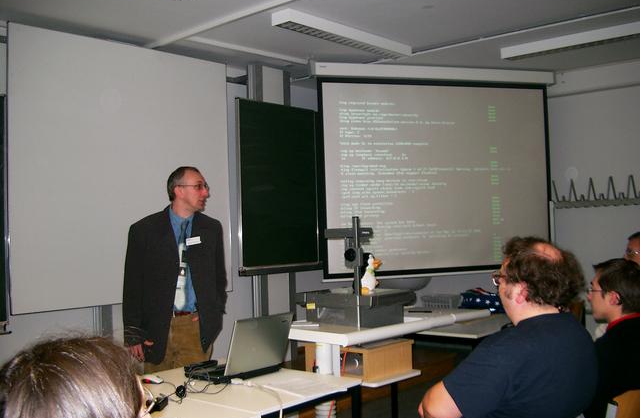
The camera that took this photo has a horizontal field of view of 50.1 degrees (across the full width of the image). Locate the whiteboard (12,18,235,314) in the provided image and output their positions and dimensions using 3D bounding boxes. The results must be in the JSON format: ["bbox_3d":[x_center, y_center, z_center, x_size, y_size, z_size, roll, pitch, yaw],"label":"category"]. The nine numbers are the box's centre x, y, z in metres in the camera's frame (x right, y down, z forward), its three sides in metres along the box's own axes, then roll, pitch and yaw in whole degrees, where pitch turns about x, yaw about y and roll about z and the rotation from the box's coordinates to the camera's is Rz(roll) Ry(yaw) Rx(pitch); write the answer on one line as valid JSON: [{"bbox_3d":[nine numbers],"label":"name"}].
[{"bbox_3d":[-1.308,-0.250,4.821,0.035,1.798,1.735,-2,-1,42],"label":"whiteboard"}]

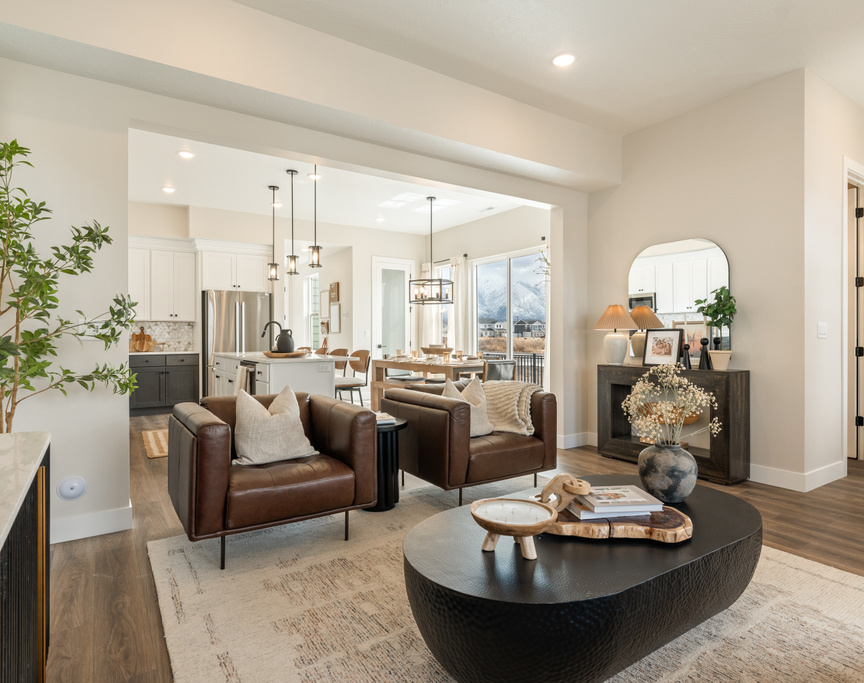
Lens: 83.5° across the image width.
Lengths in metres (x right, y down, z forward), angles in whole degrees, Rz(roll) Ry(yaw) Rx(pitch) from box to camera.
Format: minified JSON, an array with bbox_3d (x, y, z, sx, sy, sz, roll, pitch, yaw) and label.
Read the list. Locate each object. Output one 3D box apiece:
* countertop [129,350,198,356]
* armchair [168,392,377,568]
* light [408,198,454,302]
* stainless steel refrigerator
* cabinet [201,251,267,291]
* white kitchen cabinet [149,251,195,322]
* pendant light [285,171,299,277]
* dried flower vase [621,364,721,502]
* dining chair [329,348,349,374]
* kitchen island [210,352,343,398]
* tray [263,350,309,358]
[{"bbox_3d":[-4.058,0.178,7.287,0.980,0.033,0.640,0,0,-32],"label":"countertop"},{"bbox_3d":[-0.917,0.699,2.727,0.910,0.740,0.860,0,0,-35],"label":"armchair"},{"bbox_3d":[-0.010,-1.245,6.620,0.600,1.450,0.600,0,0,0],"label":"light"},{"bbox_3d":[-3.112,0.180,7.642,0.910,1.800,0.880,0,0,-32],"label":"stainless steel refrigerator"},{"bbox_3d":[-3.180,-1.080,7.700,0.930,0.620,0.580,0,0,-34],"label":"cabinet"},{"bbox_3d":[-4.024,-0.845,7.497,0.620,1.070,0.350,0,0,-32],"label":"white kitchen cabinet"},{"bbox_3d":[-1.644,-1.390,5.700,0.135,1.220,0.135,0,0,-34],"label":"pendant light"},{"bbox_3d":[1.030,0.390,2.090,0.390,0.585,0.380,0,0,-34],"label":"dried flower vase"},{"bbox_3d":[-1.272,0.595,5.620,0.520,0.970,0.490,0,0,-32],"label":"dining chair"},{"bbox_3d":[-1.760,0.613,5.500,0.880,0.914,2.550,0,0,-34],"label":"kitchen island"},{"bbox_3d":[-1.515,0.135,5.000,0.470,0.060,0.420,0,0,-34],"label":"tray"}]

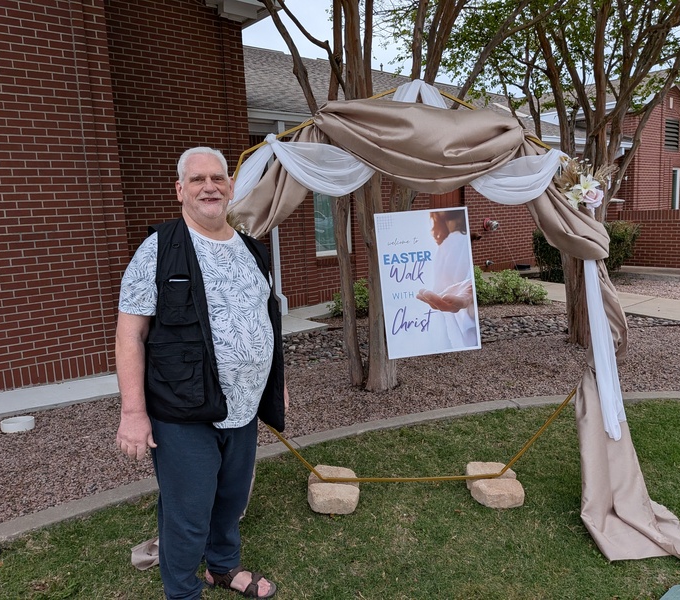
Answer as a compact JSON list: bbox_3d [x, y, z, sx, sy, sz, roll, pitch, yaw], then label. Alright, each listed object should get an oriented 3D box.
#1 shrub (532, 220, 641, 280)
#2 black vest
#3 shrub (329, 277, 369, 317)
[{"bbox_3d":[5.120,-1.000,11.500,1.250,1.230,1.950,-11,11,-44],"label":"shrub"},{"bbox_3d":[-0.460,0.075,2.030,0.520,0.750,0.410,-10,11,-42],"label":"black vest"},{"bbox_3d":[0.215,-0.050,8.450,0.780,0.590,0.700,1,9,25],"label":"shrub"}]

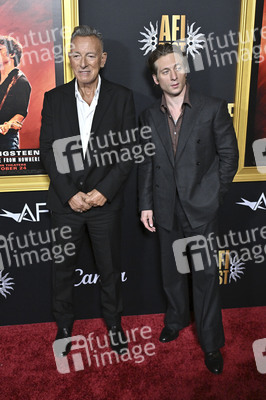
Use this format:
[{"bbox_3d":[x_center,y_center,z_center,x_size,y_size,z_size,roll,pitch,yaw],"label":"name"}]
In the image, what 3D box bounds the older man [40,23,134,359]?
[{"bbox_3d":[-0.235,-0.009,2.152,0.520,1.790,0.360,0,12,3],"label":"older man"}]

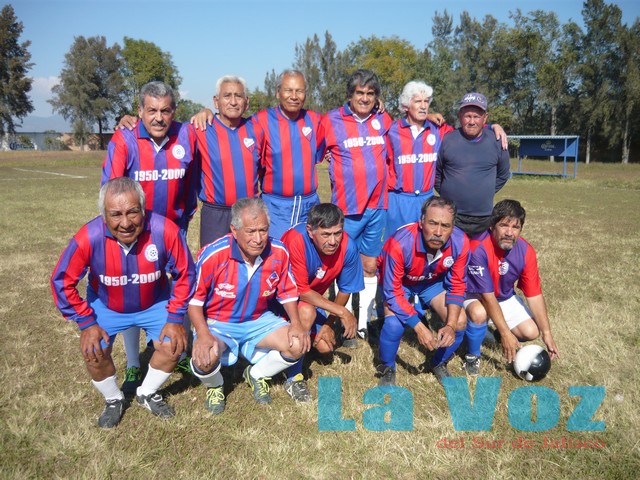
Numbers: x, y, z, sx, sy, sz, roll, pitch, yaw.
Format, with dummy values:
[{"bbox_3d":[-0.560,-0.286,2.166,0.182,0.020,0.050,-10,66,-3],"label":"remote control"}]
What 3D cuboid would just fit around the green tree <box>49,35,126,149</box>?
[{"bbox_3d":[-30.645,-18.708,80.070,10.200,14.800,9.800,0,9,0],"label":"green tree"}]

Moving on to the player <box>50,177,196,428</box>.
[{"bbox_3d":[-1.008,0.241,3.178,0.720,1.200,0.720,-1,9,-8],"label":"player"}]

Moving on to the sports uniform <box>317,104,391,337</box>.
[{"bbox_3d":[0.239,-0.105,4.002,0.520,1.450,0.340,-2,9,-12],"label":"sports uniform"}]

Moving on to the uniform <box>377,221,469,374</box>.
[{"bbox_3d":[0.606,0.306,3.540,0.500,0.840,0.580,-1,9,-5],"label":"uniform"}]

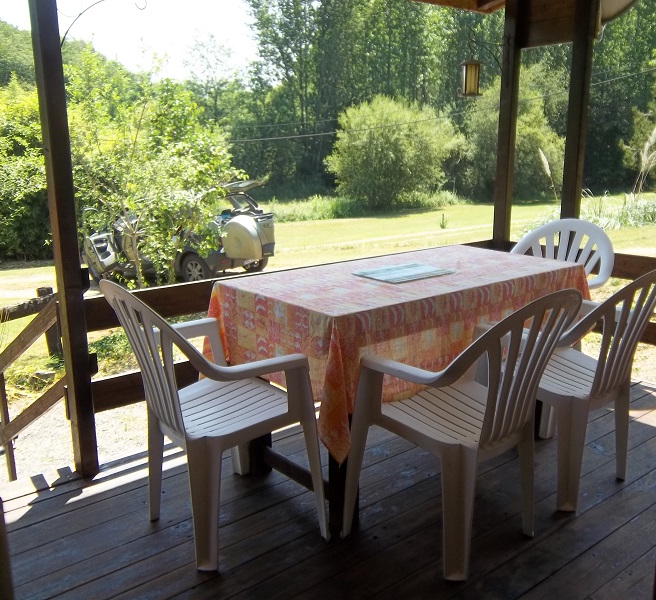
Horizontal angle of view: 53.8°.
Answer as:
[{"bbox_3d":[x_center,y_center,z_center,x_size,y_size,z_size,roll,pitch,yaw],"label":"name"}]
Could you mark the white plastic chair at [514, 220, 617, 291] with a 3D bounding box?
[{"bbox_3d":[1.077,0.048,3.252,0.560,0.858,0.564,-11,17,-40],"label":"white plastic chair"}]

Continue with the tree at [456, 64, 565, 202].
[{"bbox_3d":[8.224,-7.462,29.000,4.600,6.200,4.600,4,13,15],"label":"tree"}]

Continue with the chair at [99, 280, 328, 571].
[{"bbox_3d":[-0.382,0.330,2.015,0.560,0.858,0.564,-10,16,-38],"label":"chair"}]

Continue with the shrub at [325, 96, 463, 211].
[{"bbox_3d":[2.754,-6.109,26.800,5.400,4.800,5.200,1,13,6],"label":"shrub"}]

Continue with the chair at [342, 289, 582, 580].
[{"bbox_3d":[0.432,0.344,1.952,0.564,0.858,0.560,-10,17,-39],"label":"chair"}]

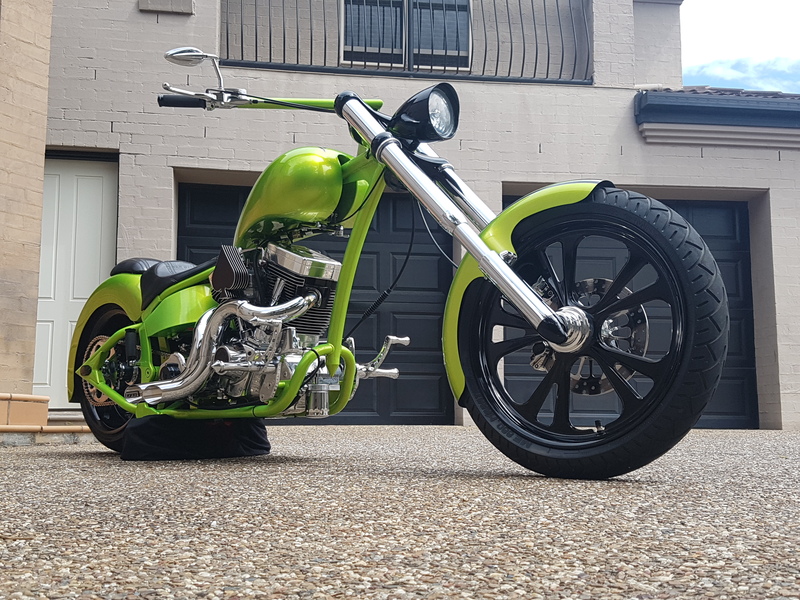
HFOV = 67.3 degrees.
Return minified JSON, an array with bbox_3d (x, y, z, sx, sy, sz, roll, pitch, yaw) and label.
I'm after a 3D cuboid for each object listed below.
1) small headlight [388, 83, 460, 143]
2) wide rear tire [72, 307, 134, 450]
[{"bbox_3d":[0.079,-0.577,1.850,0.205,0.170,0.165,-5,-11,34],"label":"small headlight"},{"bbox_3d":[-1.070,0.304,2.500,0.655,0.655,0.260,-5,-11,34],"label":"wide rear tire"}]

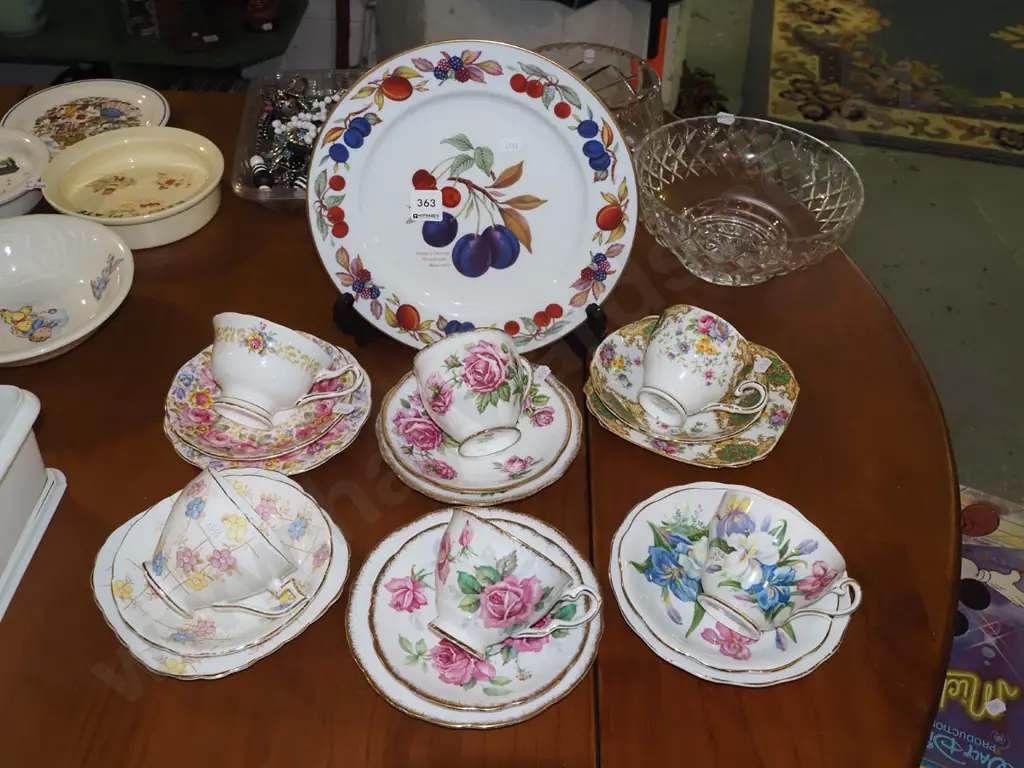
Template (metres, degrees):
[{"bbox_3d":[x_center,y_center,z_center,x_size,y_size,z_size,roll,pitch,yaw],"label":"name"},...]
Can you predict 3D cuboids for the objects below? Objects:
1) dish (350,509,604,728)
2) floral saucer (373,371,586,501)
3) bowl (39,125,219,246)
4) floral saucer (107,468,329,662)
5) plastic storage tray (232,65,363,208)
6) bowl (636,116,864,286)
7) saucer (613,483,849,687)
[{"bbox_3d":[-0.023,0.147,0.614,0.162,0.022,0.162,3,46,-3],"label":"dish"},{"bbox_3d":[-0.025,0.037,0.731,0.159,0.019,0.159,2,45,-2],"label":"floral saucer"},{"bbox_3d":[-0.353,-0.186,0.898,0.162,0.036,0.162,3,46,-3],"label":"bowl"},{"bbox_3d":[-0.190,0.121,0.628,0.141,0.021,0.141,2,45,-2],"label":"floral saucer"},{"bbox_3d":[-0.181,-0.240,0.961,0.180,0.044,0.240,-2,46,-7],"label":"plastic storage tray"},{"bbox_3d":[0.219,-0.168,0.911,0.211,0.080,0.211,4,45,0],"label":"bowl"},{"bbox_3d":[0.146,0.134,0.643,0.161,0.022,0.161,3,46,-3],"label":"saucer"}]

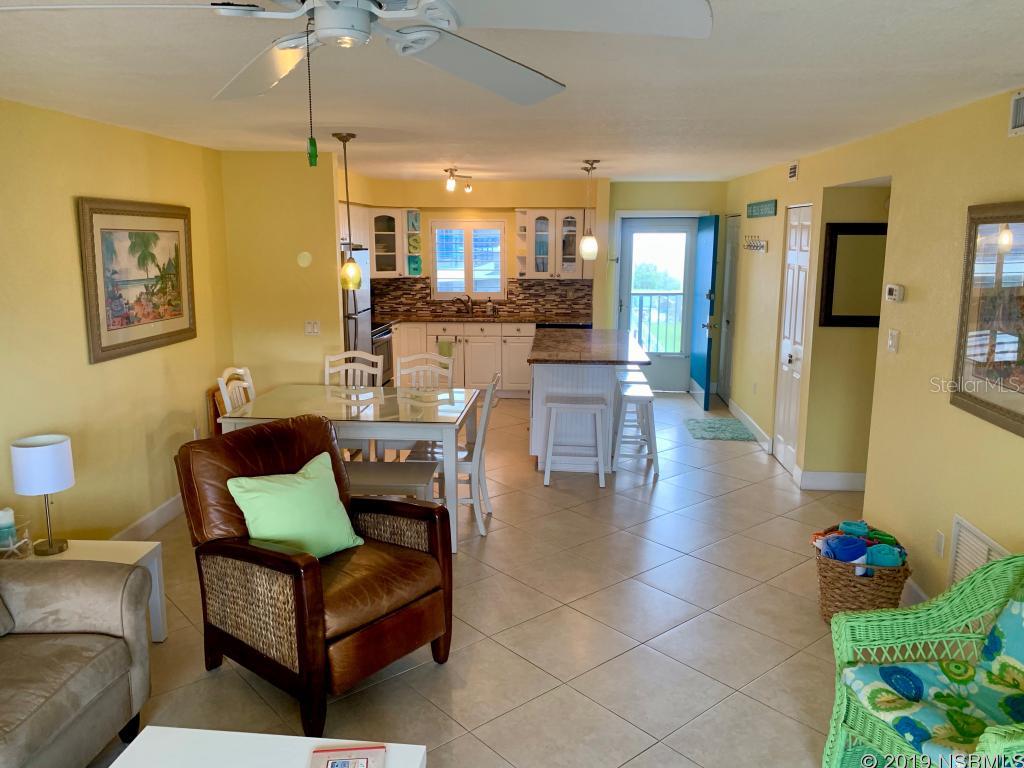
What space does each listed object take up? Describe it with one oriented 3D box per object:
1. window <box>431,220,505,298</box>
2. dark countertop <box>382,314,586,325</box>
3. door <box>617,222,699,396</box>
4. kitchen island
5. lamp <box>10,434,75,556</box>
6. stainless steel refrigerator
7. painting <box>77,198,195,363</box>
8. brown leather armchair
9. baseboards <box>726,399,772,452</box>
[{"bbox_3d":[-0.520,-1.478,9.192,0.878,0.930,0.089,1,11,4],"label":"window"},{"bbox_3d":[-0.392,-0.754,8.977,2.640,0.040,0.630,1,11,5],"label":"dark countertop"},{"bbox_3d":[1.713,-0.915,9.070,0.882,2.063,0.071,1,11,4],"label":"door"},{"bbox_3d":[0.645,0.085,6.848,0.925,0.909,2.106,1,11,4],"label":"kitchen island"},{"bbox_3d":[-2.013,0.480,3.313,0.225,0.493,0.225,1,11,4],"label":"lamp"},{"bbox_3d":[-1.644,-0.278,6.548,0.780,1.717,0.785,1,11,4],"label":"stainless steel refrigerator"},{"bbox_3d":[-2.203,-0.639,4.598,0.039,0.868,1.196,1,11,4],"label":"painting"},{"bbox_3d":[-0.816,0.681,3.159,0.910,0.960,0.730,9,13,40],"label":"brown leather armchair"},{"bbox_3d":[2.290,0.379,7.496,0.015,0.100,1.820,1,11,5],"label":"baseboards"}]

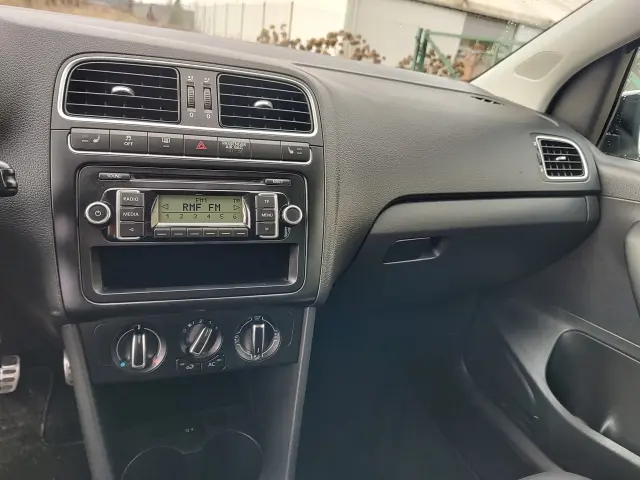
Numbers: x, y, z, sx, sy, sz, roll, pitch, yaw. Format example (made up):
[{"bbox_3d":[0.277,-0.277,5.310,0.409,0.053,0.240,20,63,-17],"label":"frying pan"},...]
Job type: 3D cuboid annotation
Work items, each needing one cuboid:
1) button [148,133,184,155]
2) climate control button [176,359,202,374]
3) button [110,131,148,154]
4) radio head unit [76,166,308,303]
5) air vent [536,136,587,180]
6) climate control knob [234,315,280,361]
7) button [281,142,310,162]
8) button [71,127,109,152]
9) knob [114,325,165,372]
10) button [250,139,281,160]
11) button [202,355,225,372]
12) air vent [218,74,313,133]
[{"bbox_3d":[-0.153,-0.093,0.423,0.033,0.021,0.015,-1,0,-21],"label":"button"},{"bbox_3d":[-0.146,0.140,0.476,0.026,0.015,0.012,-1,7,-21],"label":"climate control button"},{"bbox_3d":[-0.184,-0.093,0.411,0.033,0.021,0.015,-1,0,-21],"label":"button"},{"bbox_3d":[-0.126,-0.006,0.452,0.222,0.130,0.050,-1,7,-21],"label":"radio head unit"},{"bbox_3d":[0.387,-0.128,0.703,0.099,0.069,0.030,-4,-10,-27],"label":"air vent"},{"bbox_3d":[-0.070,0.114,0.485,0.052,0.052,0.024,-1,7,-21],"label":"climate control knob"},{"bbox_3d":[-0.029,-0.095,0.471,0.032,0.021,0.015,-1,0,-21],"label":"button"},{"bbox_3d":[-0.214,-0.092,0.400,0.031,0.020,0.015,-1,0,-21],"label":"button"},{"bbox_3d":[-0.186,0.114,0.440,0.049,0.049,0.024,-1,7,-21],"label":"knob"},{"bbox_3d":[-0.059,-0.096,0.459,0.034,0.021,0.015,-1,0,-21],"label":"button"},{"bbox_3d":[-0.122,0.140,0.485,0.025,0.015,0.012,-1,7,-21],"label":"button"},{"bbox_3d":[-0.062,-0.144,0.473,0.102,0.060,0.030,-1,-9,-21],"label":"air vent"}]

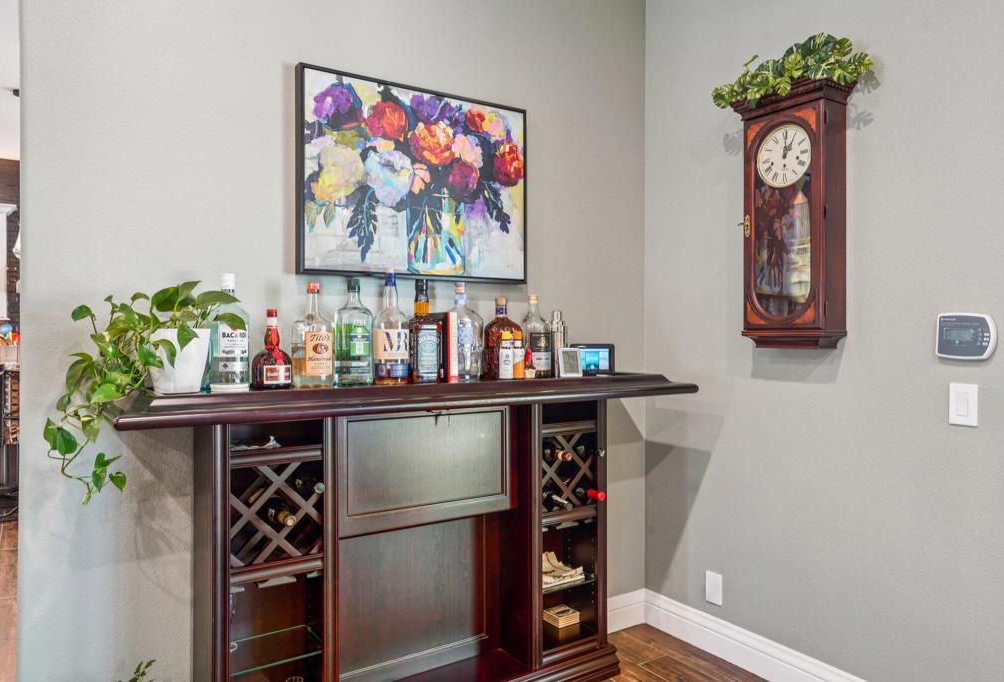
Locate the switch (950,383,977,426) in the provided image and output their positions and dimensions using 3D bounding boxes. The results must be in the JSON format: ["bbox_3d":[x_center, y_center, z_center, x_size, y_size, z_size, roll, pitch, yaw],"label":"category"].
[{"bbox_3d":[1.283,0.178,1.899,0.010,0.116,0.071,0,0,-34],"label":"switch"}]

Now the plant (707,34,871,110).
[{"bbox_3d":[0.945,-0.880,2.239,0.242,0.182,0.505,0,0,-34],"label":"plant"}]

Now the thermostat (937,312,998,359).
[{"bbox_3d":[1.297,-0.014,1.908,0.032,0.129,0.149,0,0,-34],"label":"thermostat"}]

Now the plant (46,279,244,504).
[{"bbox_3d":[-0.867,0.117,1.681,0.434,0.525,0.353,0,0,-34],"label":"plant"}]

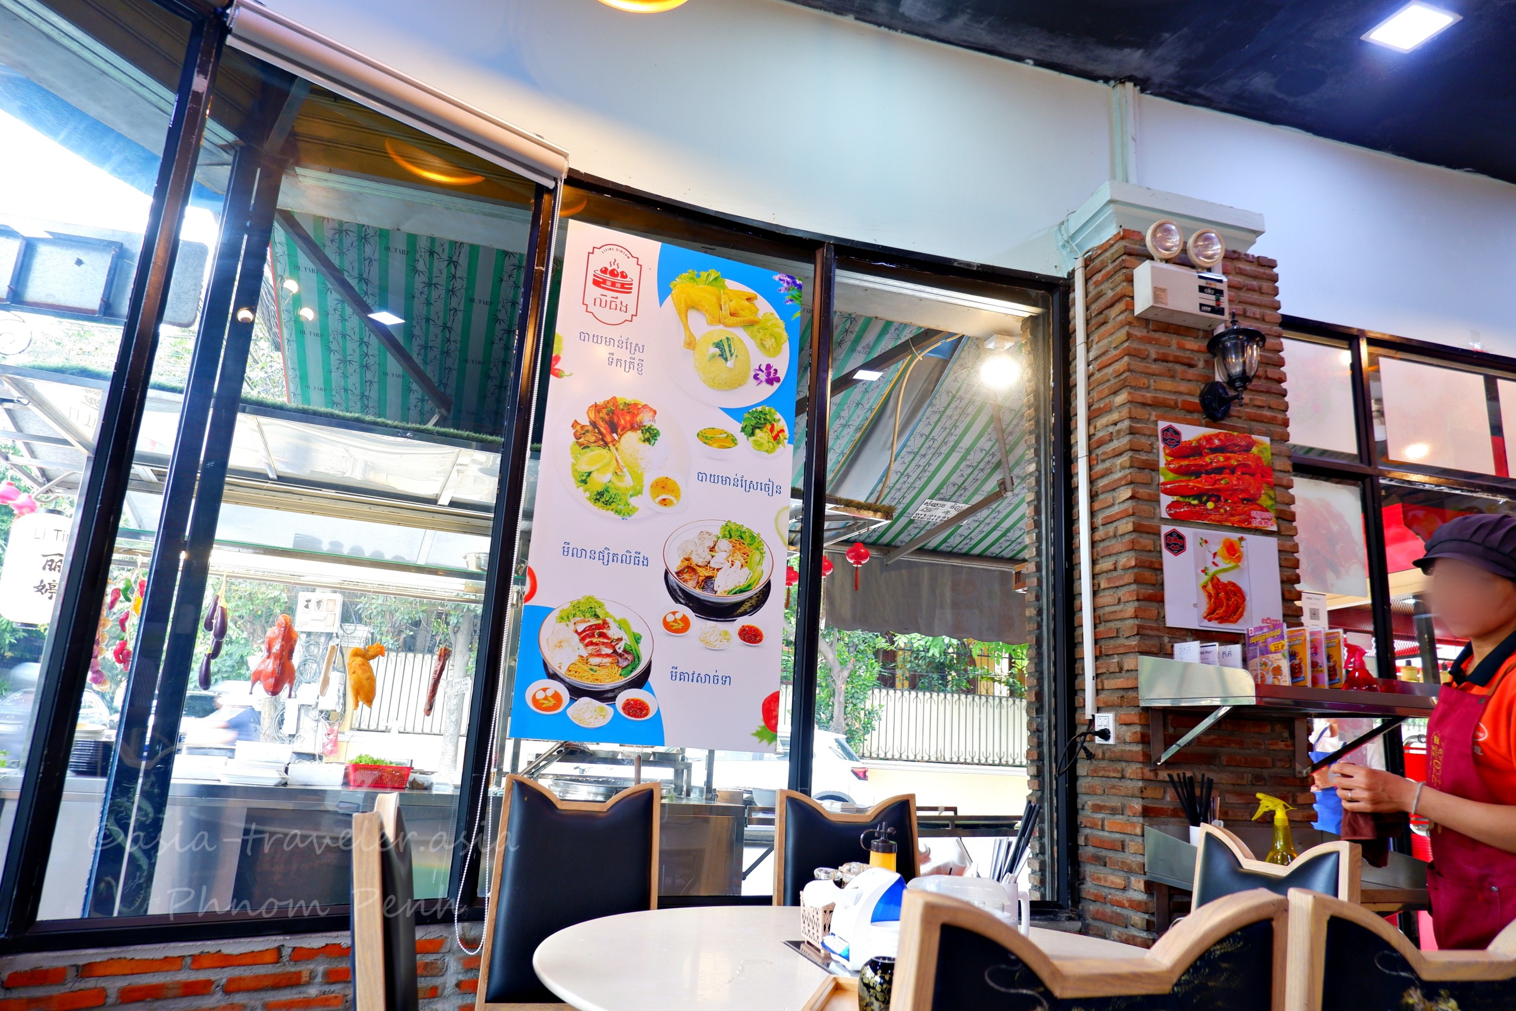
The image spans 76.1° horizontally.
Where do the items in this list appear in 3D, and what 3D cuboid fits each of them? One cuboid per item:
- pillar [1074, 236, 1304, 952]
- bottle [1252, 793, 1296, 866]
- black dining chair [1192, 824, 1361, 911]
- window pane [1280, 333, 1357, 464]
[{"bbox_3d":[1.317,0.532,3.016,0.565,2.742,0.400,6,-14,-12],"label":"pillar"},{"bbox_3d":[1.332,0.864,2.482,0.110,0.243,0.090,5,-13,-7],"label":"bottle"},{"bbox_3d":[0.849,1.145,1.896,0.520,0.982,0.420,8,-14,-19],"label":"black dining chair"},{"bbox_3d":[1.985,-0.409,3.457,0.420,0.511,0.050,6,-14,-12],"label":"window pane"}]

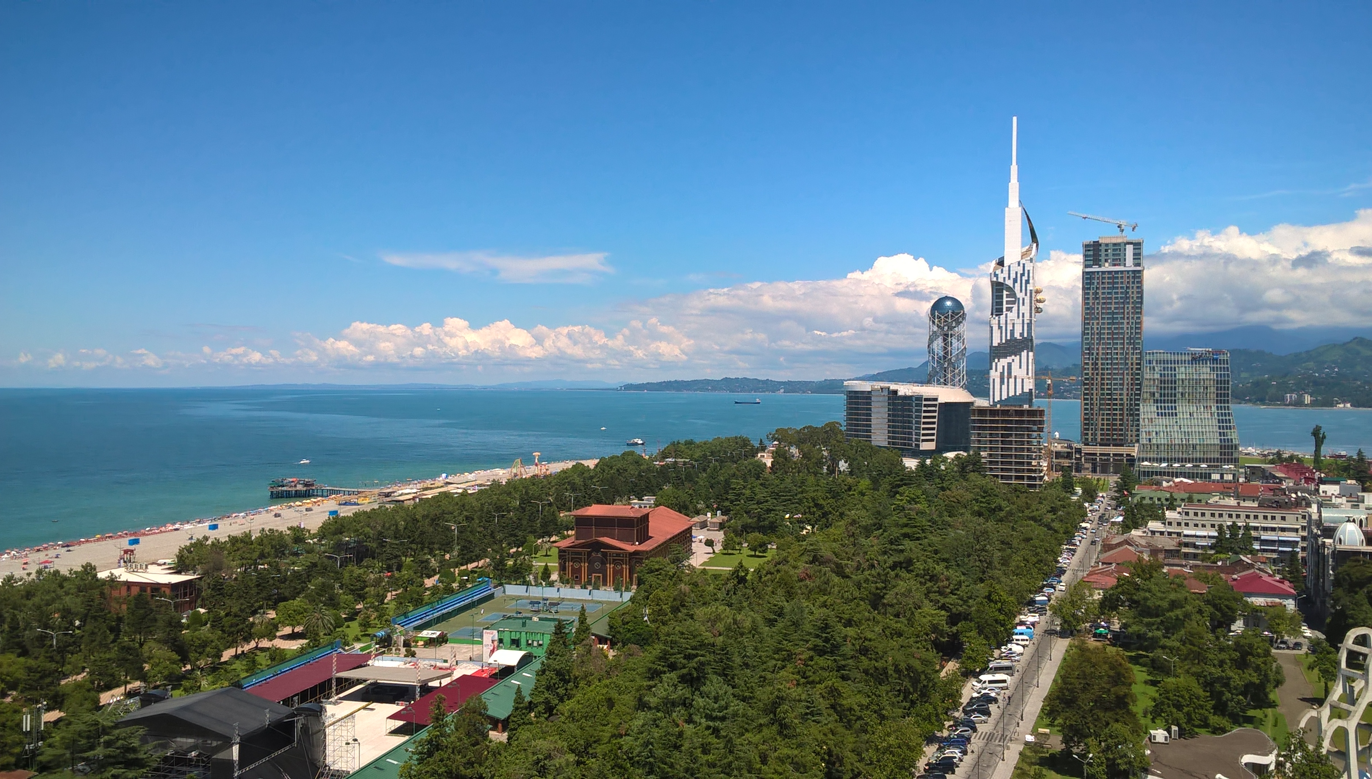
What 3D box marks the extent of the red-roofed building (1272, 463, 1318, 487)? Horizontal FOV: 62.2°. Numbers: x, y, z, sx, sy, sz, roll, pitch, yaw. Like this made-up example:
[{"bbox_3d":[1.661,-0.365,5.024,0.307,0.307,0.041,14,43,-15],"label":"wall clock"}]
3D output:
[{"bbox_3d":[349.000,50.180,652.000,23.000,15.000,20.000,0,0,23],"label":"red-roofed building"}]

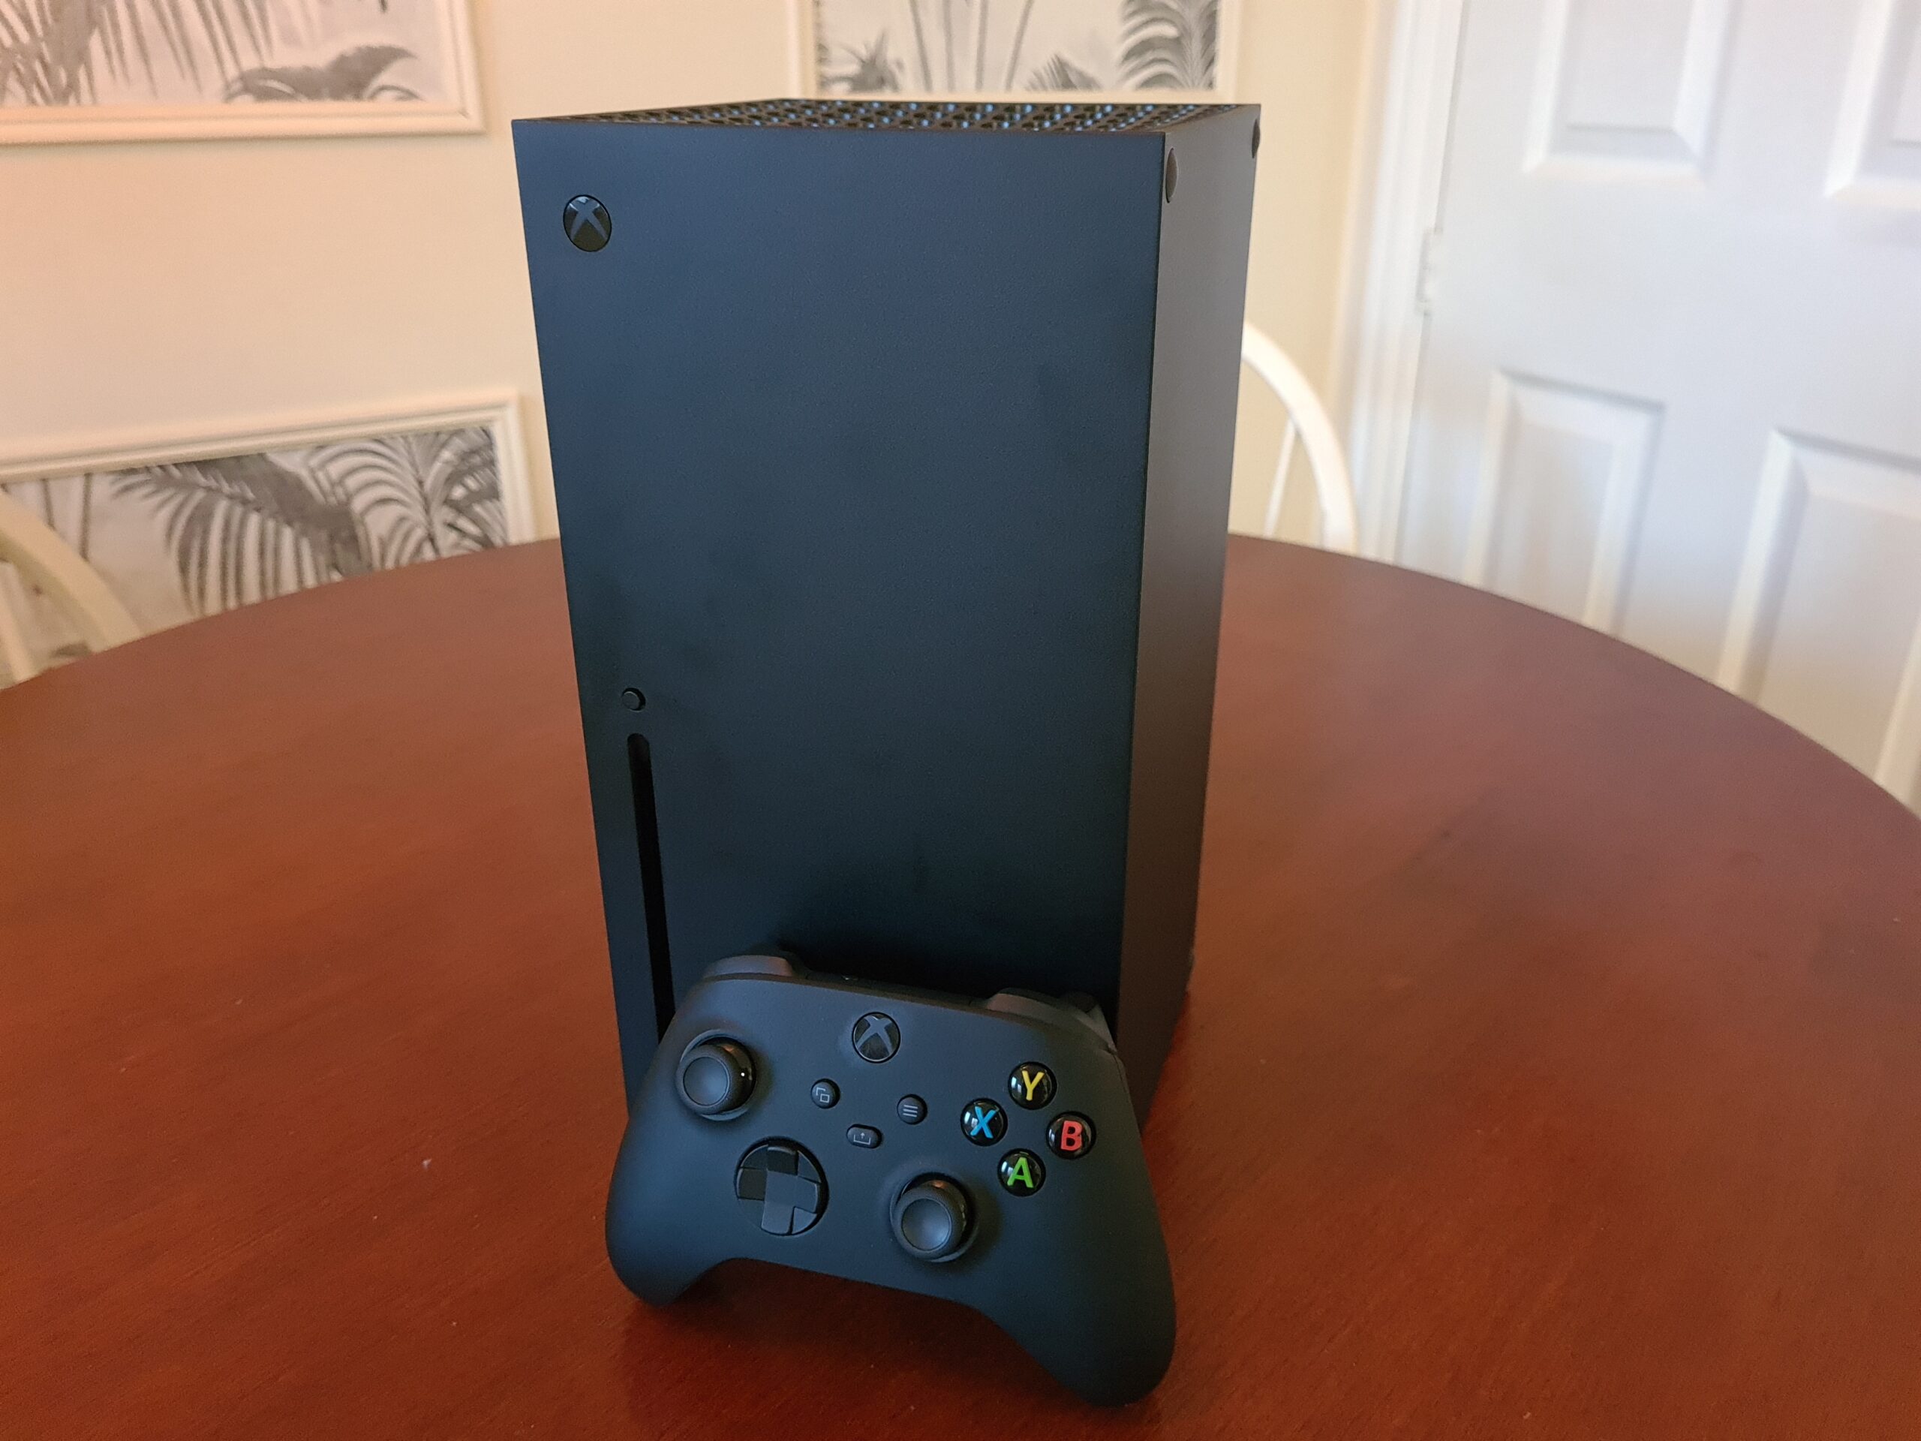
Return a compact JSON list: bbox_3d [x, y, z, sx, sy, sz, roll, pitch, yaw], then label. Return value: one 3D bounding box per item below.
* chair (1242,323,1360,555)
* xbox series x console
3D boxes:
[{"bbox_3d":[0.089,0.141,1.159,0.440,0.900,0.500,6,26,13],"label":"chair"},{"bbox_3d":[-0.007,-0.021,0.436,0.151,0.301,0.151,8,26,16],"label":"xbox series x console"}]

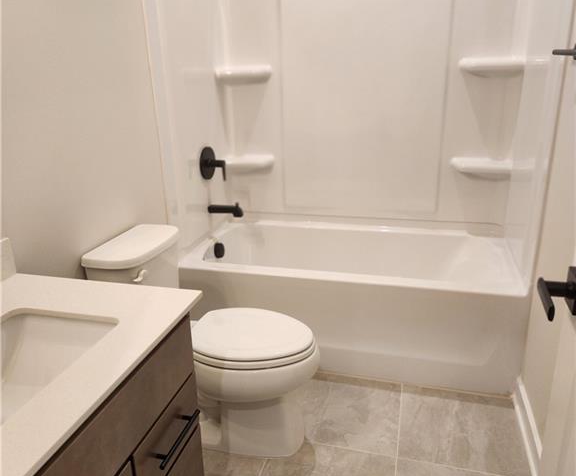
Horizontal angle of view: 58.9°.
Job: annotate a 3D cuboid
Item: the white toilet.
[{"bbox_3d":[-0.256,0.398,1.937,0.777,0.785,0.410,4,21,14],"label":"white toilet"}]

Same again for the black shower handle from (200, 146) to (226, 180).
[{"bbox_3d":[-0.369,-0.377,2.613,0.113,0.173,0.170,4,21,14],"label":"black shower handle"}]

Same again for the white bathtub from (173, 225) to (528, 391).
[{"bbox_3d":[0.320,0.284,2.647,1.518,0.488,0.764,4,21,14],"label":"white bathtub"}]

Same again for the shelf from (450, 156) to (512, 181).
[{"bbox_3d":[0.977,-0.346,2.583,0.295,0.098,0.135,4,21,14],"label":"shelf"}]

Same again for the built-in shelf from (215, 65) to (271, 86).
[{"bbox_3d":[-0.222,-0.869,2.724,0.277,0.094,0.135,4,21,14],"label":"built-in shelf"}]

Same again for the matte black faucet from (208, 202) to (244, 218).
[{"bbox_3d":[-0.326,-0.151,2.679,0.193,0.080,0.050,4,21,14],"label":"matte black faucet"}]

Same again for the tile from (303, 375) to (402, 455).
[{"bbox_3d":[0.236,0.728,2.163,0.464,0.012,0.458,4,21,14],"label":"tile"}]

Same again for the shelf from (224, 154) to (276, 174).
[{"bbox_3d":[-0.213,-0.420,2.887,0.272,0.097,0.135,4,21,14],"label":"shelf"}]

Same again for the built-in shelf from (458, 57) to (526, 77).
[{"bbox_3d":[0.964,-0.806,2.417,0.299,0.092,0.135,4,21,14],"label":"built-in shelf"}]

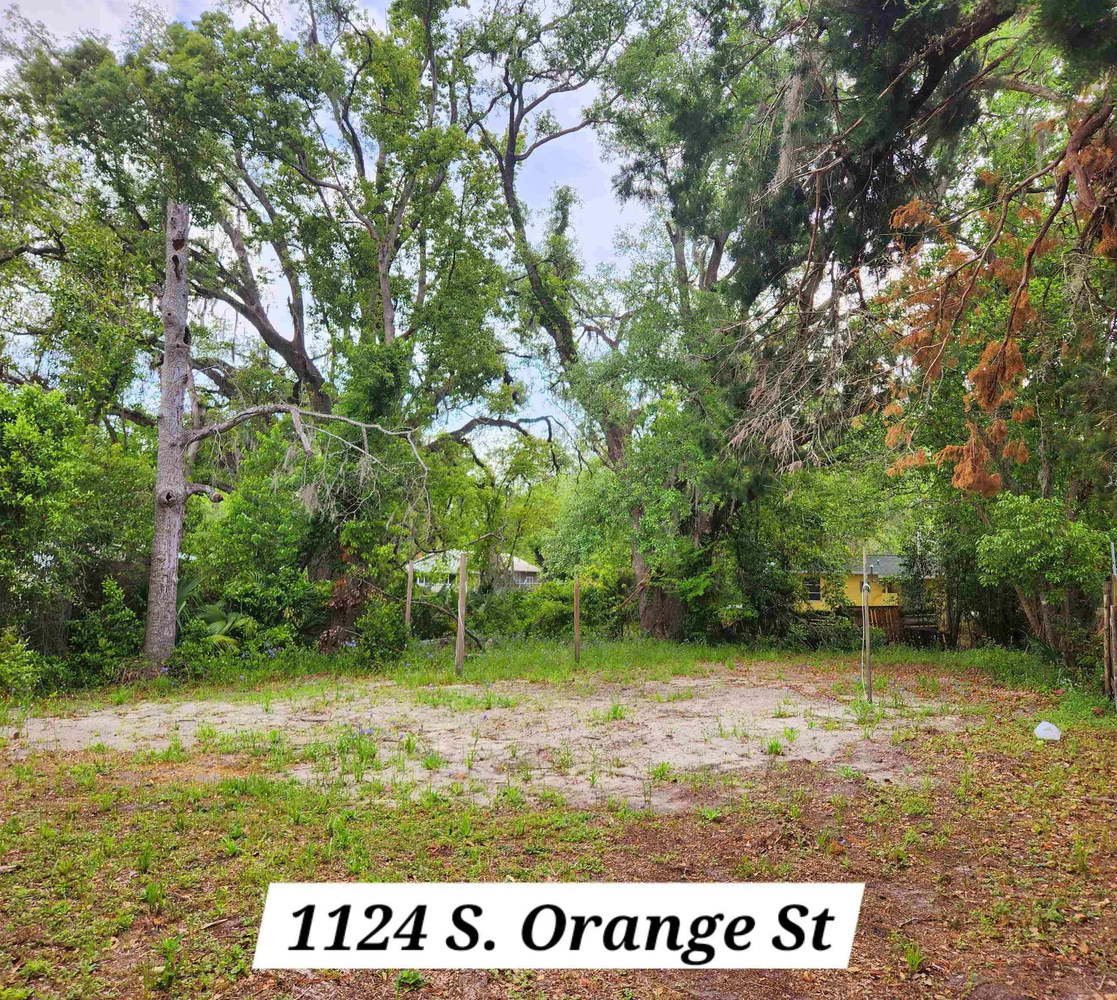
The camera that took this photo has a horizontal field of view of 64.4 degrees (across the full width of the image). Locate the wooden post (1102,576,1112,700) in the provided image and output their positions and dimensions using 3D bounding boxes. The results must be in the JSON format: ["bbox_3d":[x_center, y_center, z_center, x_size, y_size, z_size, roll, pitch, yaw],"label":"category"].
[{"bbox_3d":[7.843,1.990,12.741,0.100,1.668,0.100,-3,-6,28],"label":"wooden post"}]

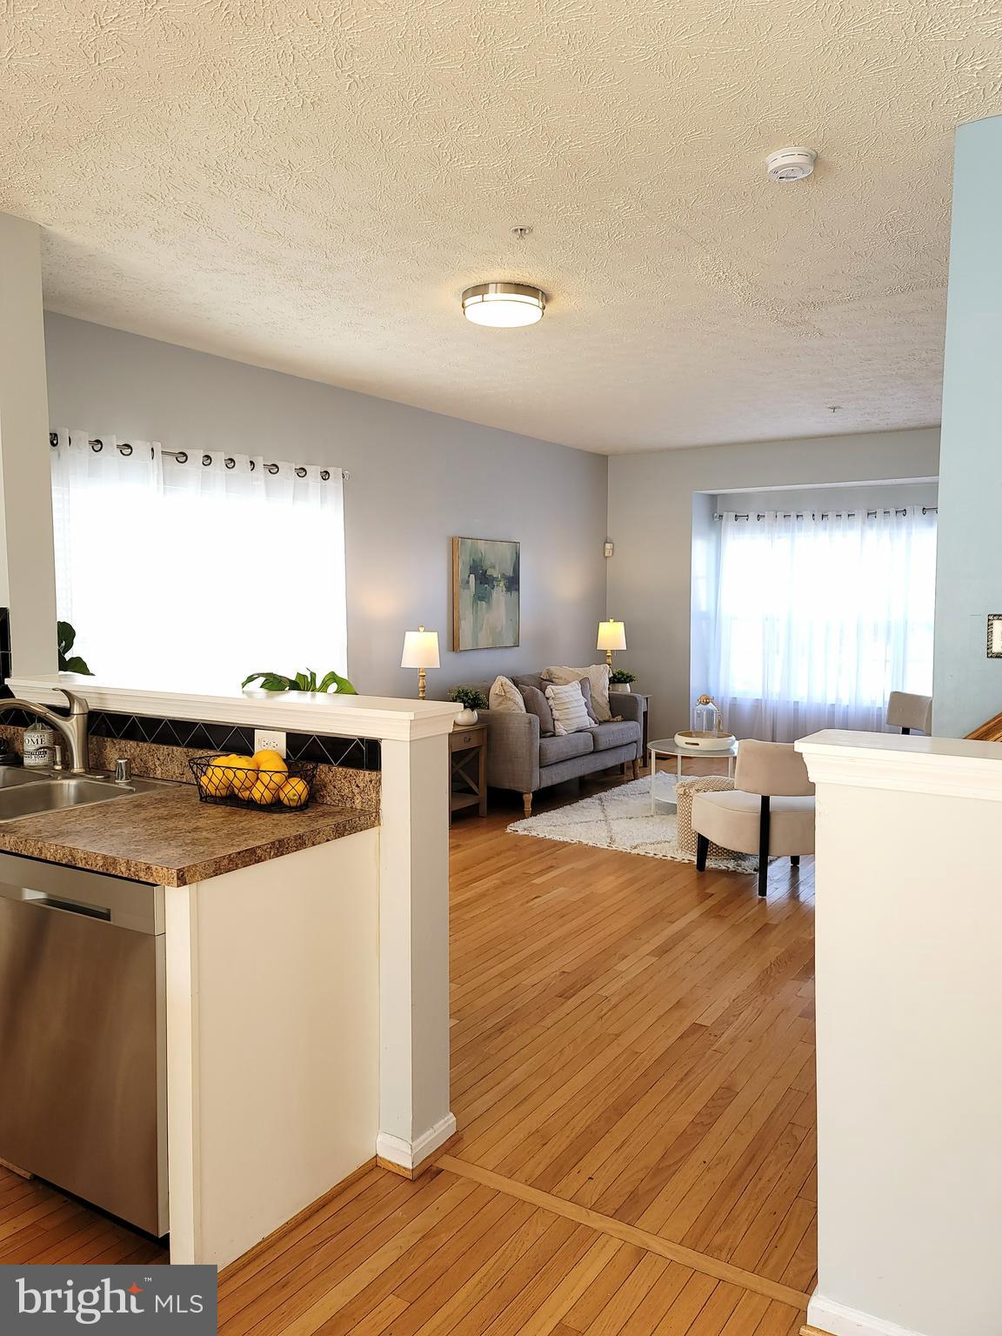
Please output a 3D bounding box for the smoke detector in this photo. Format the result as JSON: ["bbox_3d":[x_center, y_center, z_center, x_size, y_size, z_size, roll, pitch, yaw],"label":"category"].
[{"bbox_3d":[0.839,-1.452,2.791,0.138,0.042,0.138,0,4,0],"label":"smoke detector"}]

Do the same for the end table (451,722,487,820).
[{"bbox_3d":[-0.391,0.691,6.388,0.480,0.620,0.480,3,5,33],"label":"end table"}]

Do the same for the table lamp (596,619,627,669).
[{"bbox_3d":[0.943,-0.090,8.233,0.255,0.655,0.255,3,5,33],"label":"table lamp"}]

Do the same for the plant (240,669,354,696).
[{"bbox_3d":[-0.648,0.197,3.169,0.450,0.420,0.400,3,5,33],"label":"plant"}]

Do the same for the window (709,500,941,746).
[{"bbox_3d":[2.830,-0.333,8.300,2.050,2.020,0.150,3,5,33],"label":"window"}]

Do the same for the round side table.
[{"bbox_3d":[1.370,0.753,6.467,0.770,0.465,0.770,0,4,0],"label":"round side table"}]

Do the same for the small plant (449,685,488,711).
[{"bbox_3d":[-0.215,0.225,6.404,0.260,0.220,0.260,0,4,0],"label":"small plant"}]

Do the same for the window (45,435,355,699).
[{"bbox_3d":[-1.466,-0.038,5.060,0.120,2.140,2.000,3,5,33],"label":"window"}]

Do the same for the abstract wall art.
[{"bbox_3d":[-0.094,-0.547,7.212,0.055,0.810,0.800,3,5,33],"label":"abstract wall art"}]

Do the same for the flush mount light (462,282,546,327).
[{"bbox_3d":[0.010,-1.530,4.089,0.355,0.086,0.355,0,4,0],"label":"flush mount light"}]

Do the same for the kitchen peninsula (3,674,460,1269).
[{"bbox_3d":[-1.037,0.683,2.731,1.770,1.200,0.820,3,5,33],"label":"kitchen peninsula"}]

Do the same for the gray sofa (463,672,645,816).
[{"bbox_3d":[0.355,0.504,7.292,0.790,0.850,1.750,3,5,33],"label":"gray sofa"}]

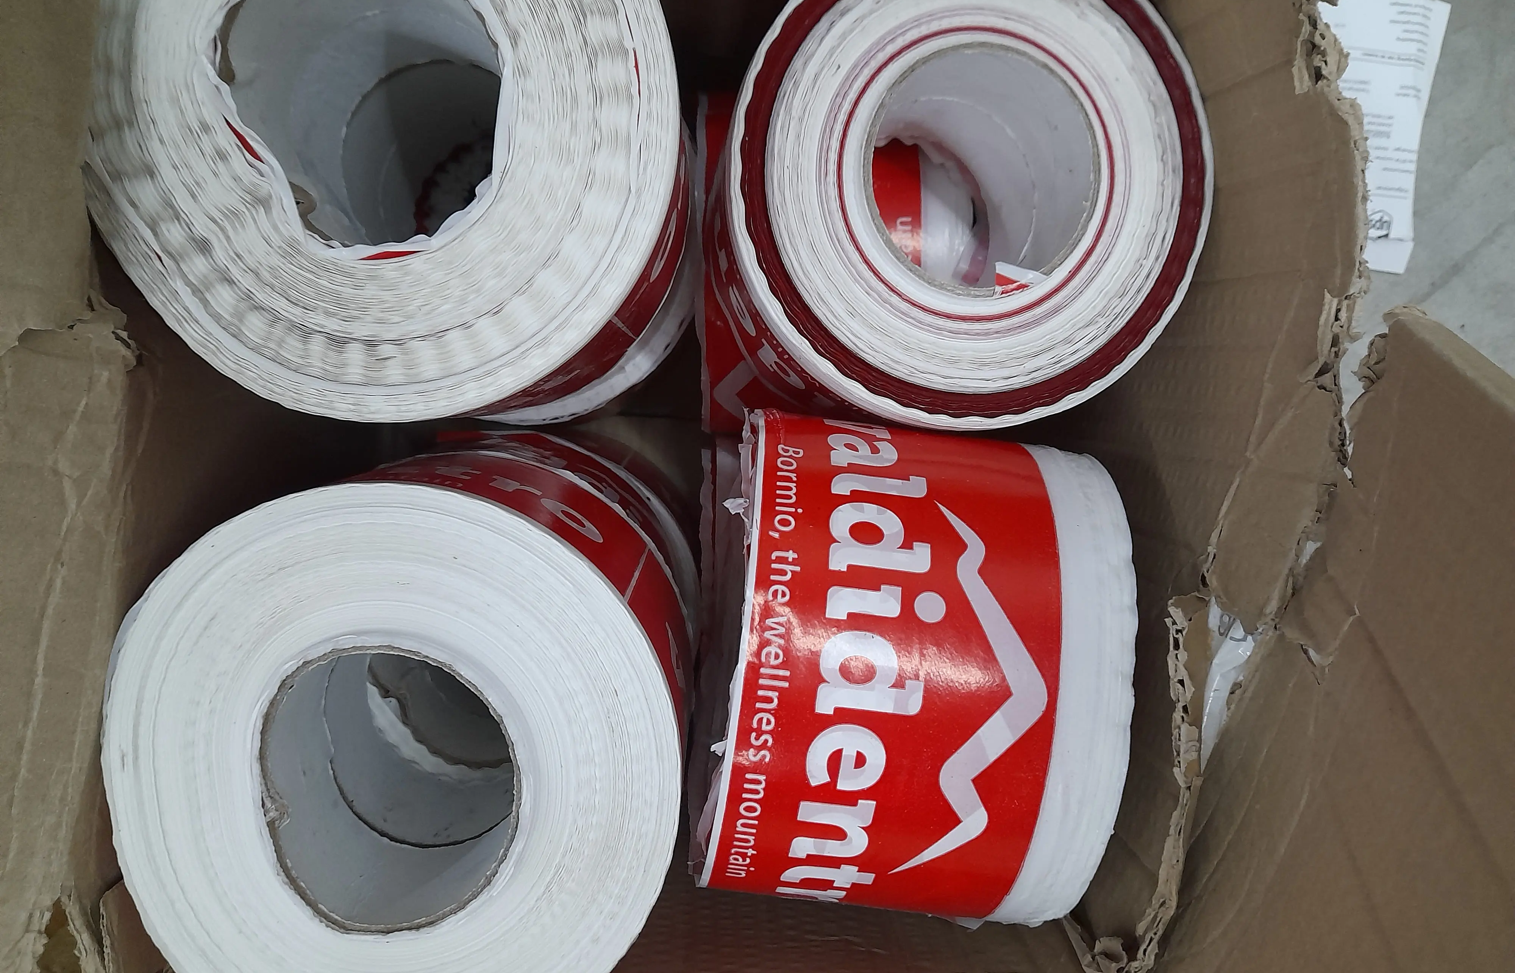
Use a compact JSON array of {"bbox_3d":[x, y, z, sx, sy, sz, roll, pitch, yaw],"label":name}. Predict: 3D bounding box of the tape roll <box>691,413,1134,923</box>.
[{"bbox_3d":[0.045,0.061,0.384,0.113,0.163,0.163,7,93,-3],"label":"tape roll"}]

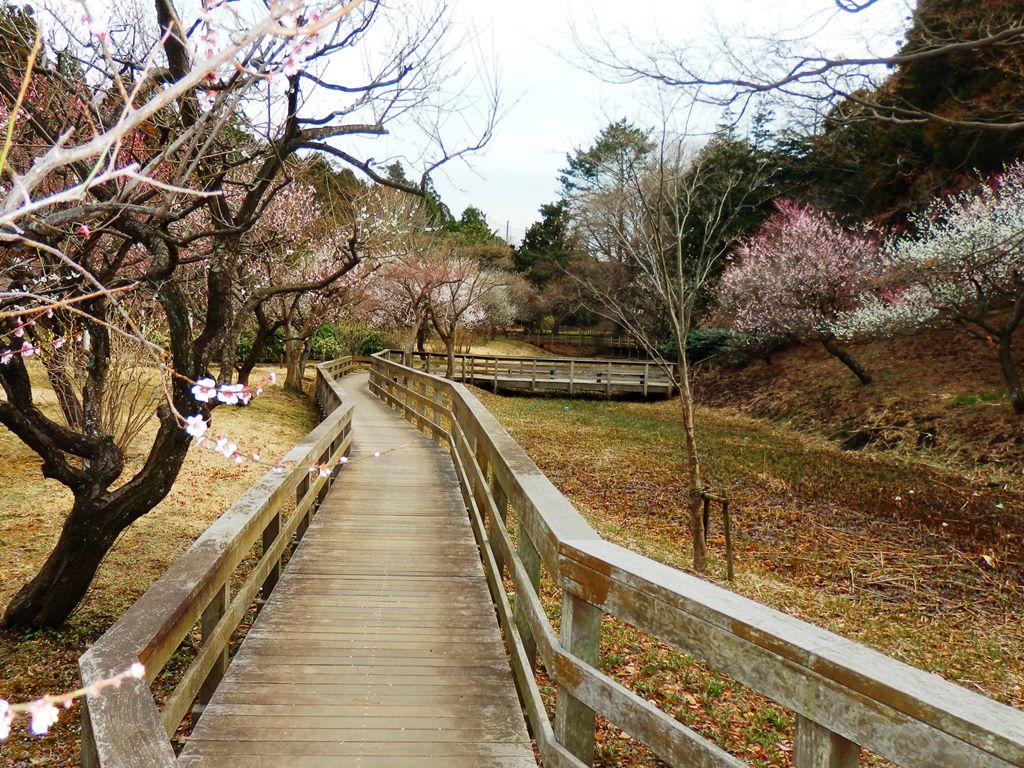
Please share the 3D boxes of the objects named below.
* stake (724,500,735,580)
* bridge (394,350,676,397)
[{"bbox_3d":[2.000,1.416,6.800,0.052,0.760,0.052,-5,4,0],"label":"stake"},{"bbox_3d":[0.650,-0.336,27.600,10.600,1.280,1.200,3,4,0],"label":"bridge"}]

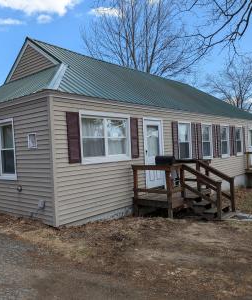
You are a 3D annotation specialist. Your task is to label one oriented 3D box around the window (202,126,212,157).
[{"bbox_3d":[3.282,-0.329,11.074,0.120,1.373,0.861,-2,1,42],"label":"window"}]

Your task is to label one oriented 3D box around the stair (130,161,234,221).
[{"bbox_3d":[1.767,1.058,7.739,2.200,1.440,2.380,-2,1,42],"label":"stair"}]

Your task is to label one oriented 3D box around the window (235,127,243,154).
[{"bbox_3d":[5.589,-0.423,13.604,0.120,1.413,0.838,-2,1,42],"label":"window"}]

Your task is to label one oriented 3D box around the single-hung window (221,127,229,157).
[{"bbox_3d":[4.456,-0.364,12.361,0.120,1.413,0.867,-2,1,42],"label":"single-hung window"}]

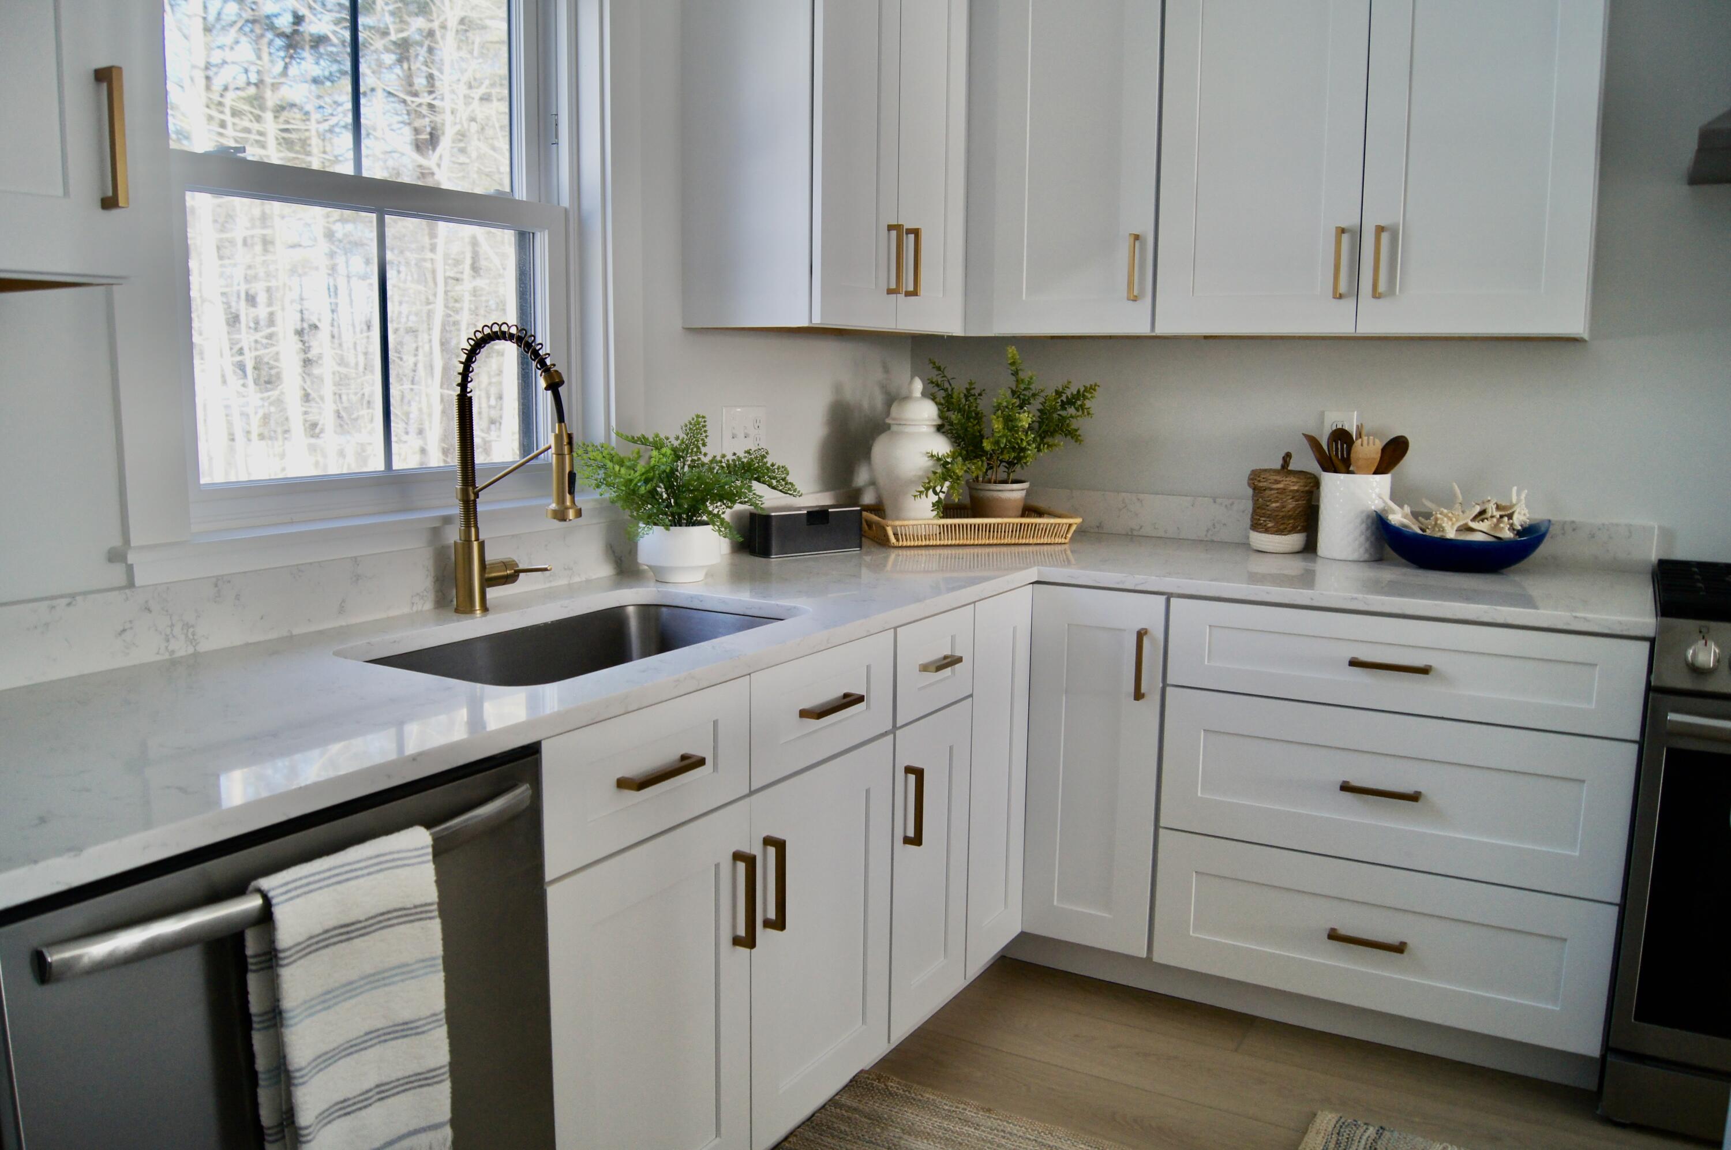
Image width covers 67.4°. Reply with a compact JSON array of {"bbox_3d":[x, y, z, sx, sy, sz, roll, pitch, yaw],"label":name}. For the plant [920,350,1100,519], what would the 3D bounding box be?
[{"bbox_3d":[0.331,-0.323,3.154,0.432,0.450,0.368,-1,8,-11],"label":"plant"}]

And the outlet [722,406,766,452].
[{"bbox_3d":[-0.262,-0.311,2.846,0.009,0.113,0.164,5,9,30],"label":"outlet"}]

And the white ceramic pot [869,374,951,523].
[{"bbox_3d":[0.117,-0.287,3.151,0.201,0.376,0.201,0,8,0],"label":"white ceramic pot"}]

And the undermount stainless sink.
[{"bbox_3d":[-0.403,0.217,1.962,0.427,0.234,0.744,5,9,30],"label":"undermount stainless sink"}]

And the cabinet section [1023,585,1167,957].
[{"bbox_3d":[0.579,0.369,2.827,0.278,0.750,0.500,5,10,30],"label":"cabinet section"}]

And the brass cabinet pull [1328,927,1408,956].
[{"bbox_3d":[0.939,0.684,2.425,0.137,0.011,0.034,5,9,30],"label":"brass cabinet pull"}]

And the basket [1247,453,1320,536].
[{"bbox_3d":[0.956,-0.173,2.976,0.155,0.217,0.155,5,10,30],"label":"basket"}]

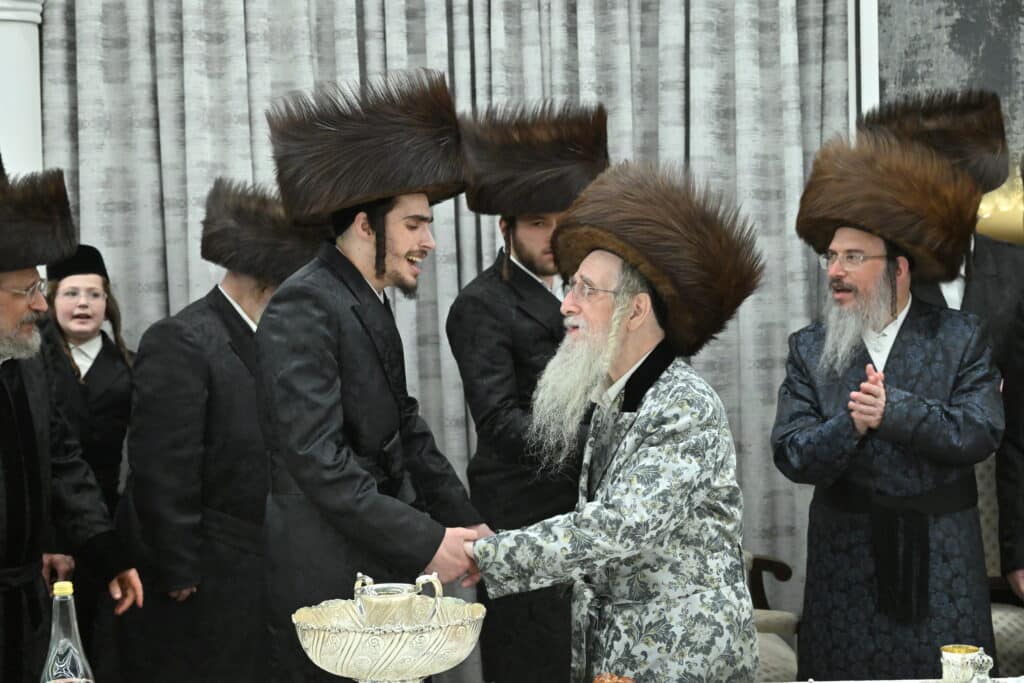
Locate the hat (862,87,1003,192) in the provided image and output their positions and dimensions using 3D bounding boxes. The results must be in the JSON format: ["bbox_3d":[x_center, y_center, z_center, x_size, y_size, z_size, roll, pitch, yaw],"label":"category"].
[{"bbox_3d":[1.097,-0.501,4.800,0.370,0.220,0.360,-12,4,-41],"label":"hat"}]

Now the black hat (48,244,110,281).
[{"bbox_3d":[-1.090,-0.192,4.650,0.158,0.088,0.178,-1,-5,-21],"label":"black hat"}]

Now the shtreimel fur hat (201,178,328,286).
[{"bbox_3d":[-0.615,-0.281,4.850,0.370,0.205,0.355,12,-1,-7],"label":"shtreimel fur hat"}]

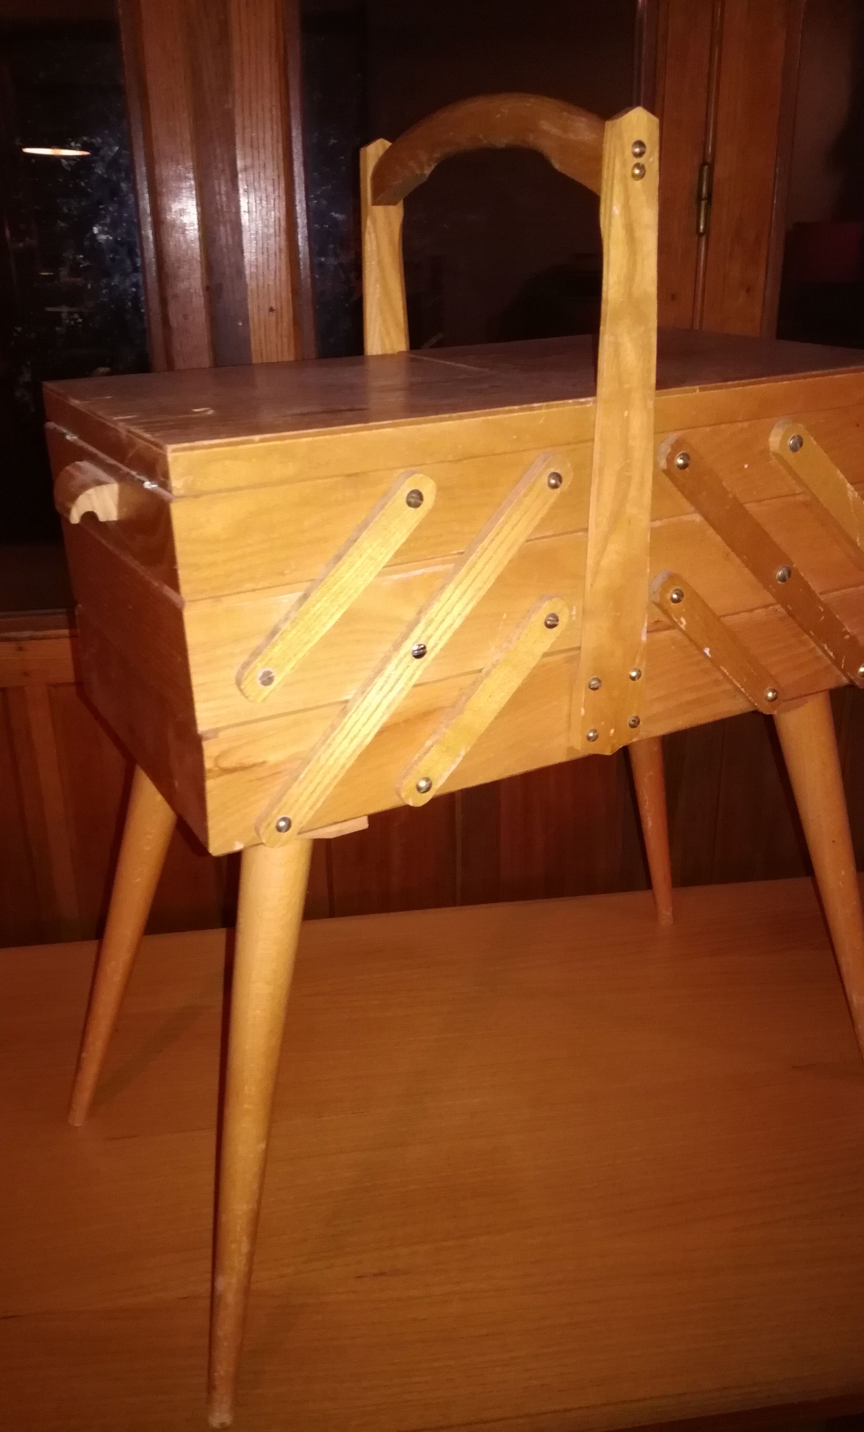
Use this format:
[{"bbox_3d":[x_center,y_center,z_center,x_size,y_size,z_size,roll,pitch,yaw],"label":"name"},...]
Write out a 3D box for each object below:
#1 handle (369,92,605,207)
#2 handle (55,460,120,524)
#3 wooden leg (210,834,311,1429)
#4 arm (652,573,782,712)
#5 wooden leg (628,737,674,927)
[{"bbox_3d":[0.028,-0.293,0.577,0.018,0.047,0.240,-14,26,-26],"label":"handle"},{"bbox_3d":[-0.167,-0.106,0.536,0.021,0.020,0.053,-14,26,-26],"label":"handle"},{"bbox_3d":[-0.096,0.218,0.585,0.036,0.351,0.036,1,12,-31],"label":"wooden leg"},{"bbox_3d":[0.159,-0.038,0.613,0.125,0.019,0.008,36,-1,-36],"label":"arm"},{"bbox_3d":[0.185,0.054,0.945,0.036,0.353,0.036,-29,39,-18],"label":"wooden leg"}]

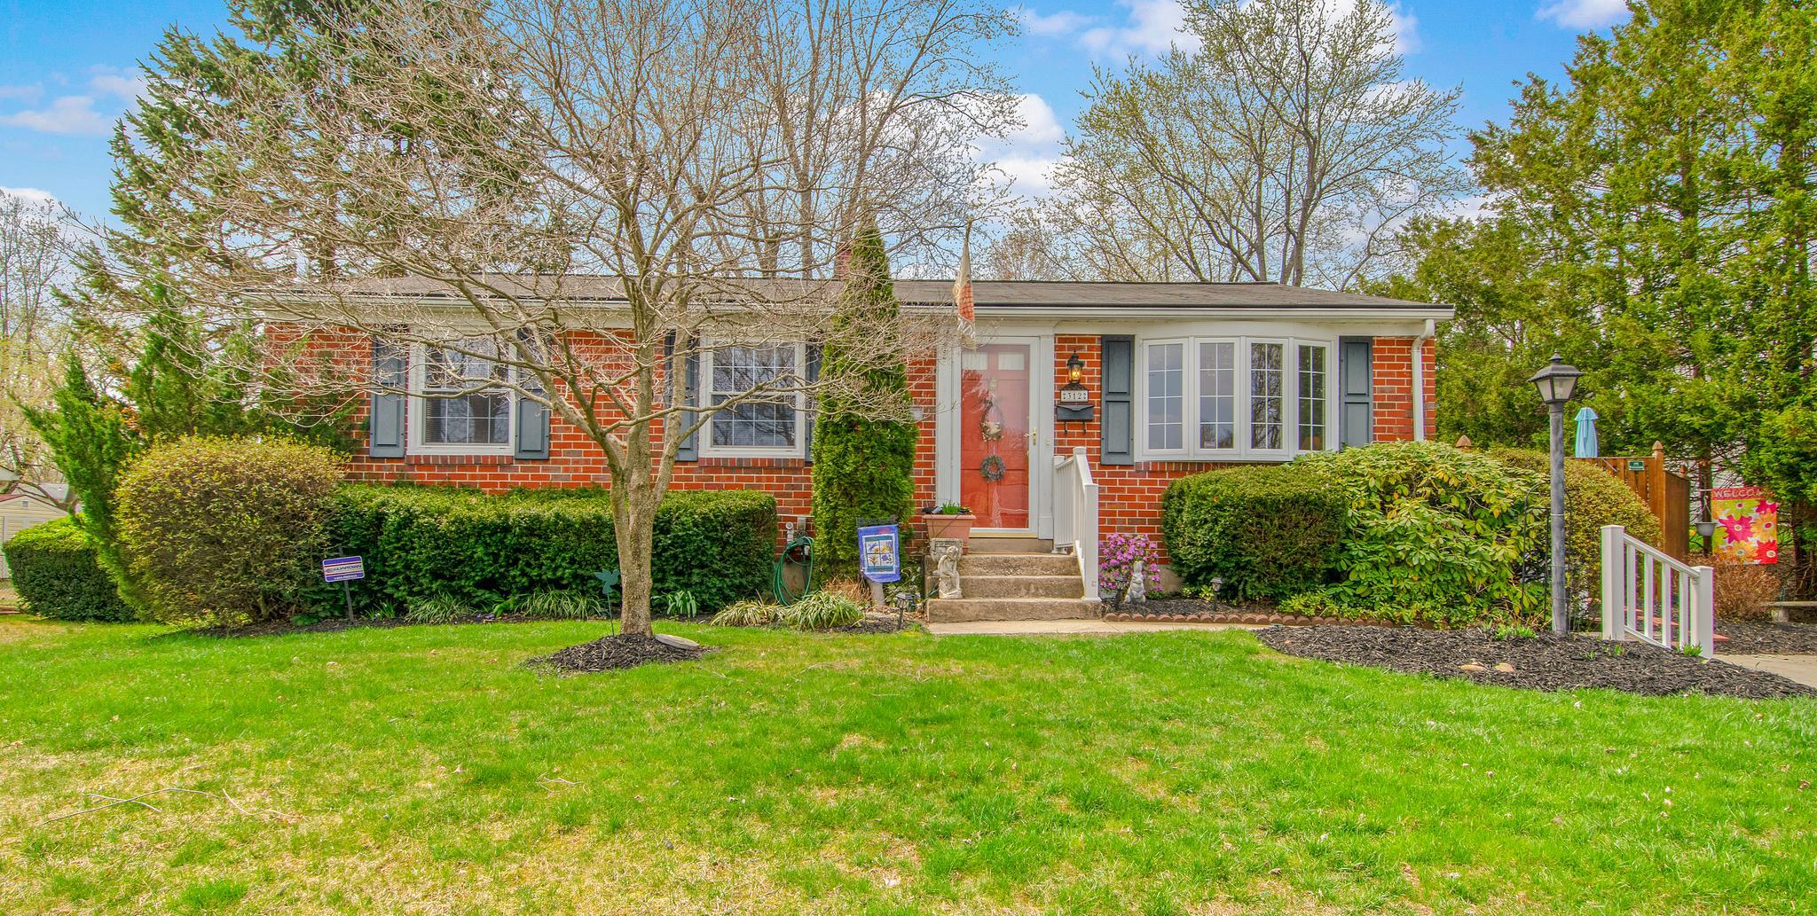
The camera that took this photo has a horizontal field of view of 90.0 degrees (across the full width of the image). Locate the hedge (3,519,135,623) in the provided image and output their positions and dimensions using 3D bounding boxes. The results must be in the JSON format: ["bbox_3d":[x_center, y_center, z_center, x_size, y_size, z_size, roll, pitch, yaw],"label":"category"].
[{"bbox_3d":[-8.493,1.063,9.341,1.700,1.000,1.500,1,-1,-2],"label":"hedge"}]

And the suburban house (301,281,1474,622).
[{"bbox_3d":[-0.581,-0.548,13.224,12.250,4.200,8.350,1,-1,-2],"label":"suburban house"}]

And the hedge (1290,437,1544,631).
[{"bbox_3d":[4.841,0.676,8.740,2.400,1.700,1.550,1,-1,-2],"label":"hedge"}]

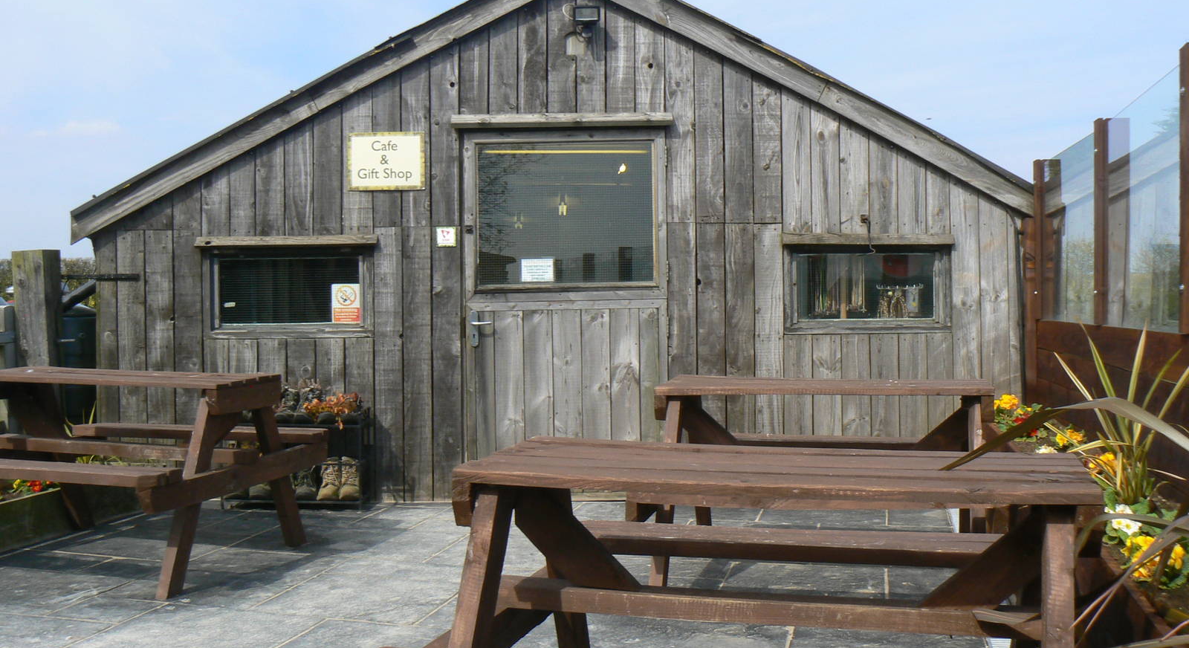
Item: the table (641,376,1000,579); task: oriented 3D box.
[{"bbox_3d":[0.872,0.608,4.674,1.239,0.765,1.434,0,2,13],"label":"table"}]

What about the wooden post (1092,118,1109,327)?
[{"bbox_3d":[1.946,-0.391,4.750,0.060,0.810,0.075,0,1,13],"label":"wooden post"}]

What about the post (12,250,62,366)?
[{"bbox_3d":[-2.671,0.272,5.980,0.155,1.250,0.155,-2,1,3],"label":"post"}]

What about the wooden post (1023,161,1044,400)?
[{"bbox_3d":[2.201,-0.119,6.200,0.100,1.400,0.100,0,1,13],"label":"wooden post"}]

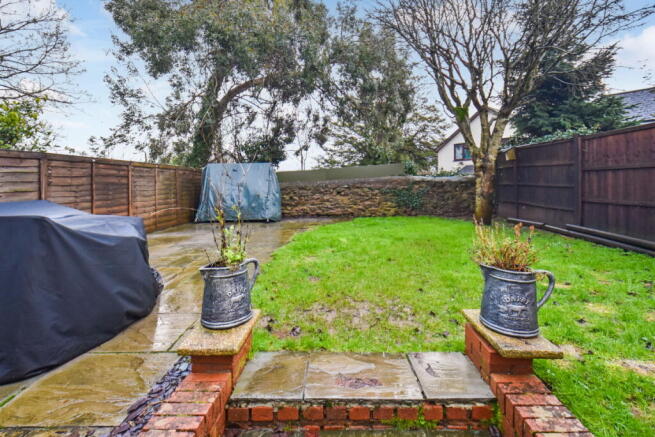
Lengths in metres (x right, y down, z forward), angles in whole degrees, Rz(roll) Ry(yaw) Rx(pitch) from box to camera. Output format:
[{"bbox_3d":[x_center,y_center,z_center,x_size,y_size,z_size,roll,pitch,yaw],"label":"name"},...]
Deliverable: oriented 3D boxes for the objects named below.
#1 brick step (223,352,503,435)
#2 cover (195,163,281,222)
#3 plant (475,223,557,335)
[{"bbox_3d":[0.173,0.929,1.493,1.276,0.155,0.350,0,7,0],"label":"brick step"},{"bbox_3d":[-2.673,-0.781,8.200,2.250,1.720,1.250,1,7,5],"label":"cover"},{"bbox_3d":[1.073,0.343,1.600,0.390,0.580,0.300,3,7,20],"label":"plant"}]

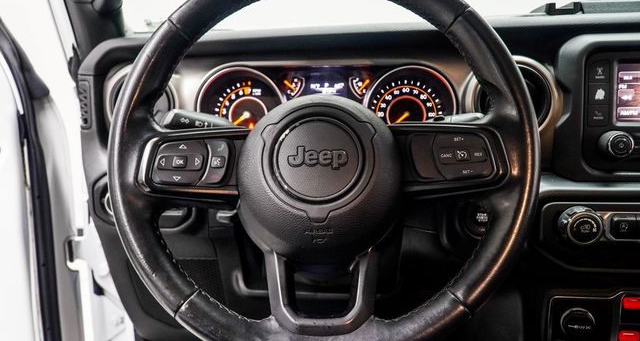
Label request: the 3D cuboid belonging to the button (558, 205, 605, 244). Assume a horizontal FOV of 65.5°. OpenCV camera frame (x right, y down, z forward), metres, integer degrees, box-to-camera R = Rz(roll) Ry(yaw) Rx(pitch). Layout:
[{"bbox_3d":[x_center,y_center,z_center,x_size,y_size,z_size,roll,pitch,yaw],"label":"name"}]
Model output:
[{"bbox_3d":[0.315,0.066,0.600,0.046,0.046,0.023,0,10,0],"label":"button"}]

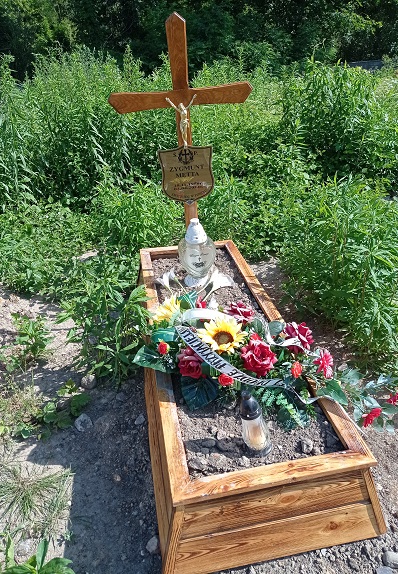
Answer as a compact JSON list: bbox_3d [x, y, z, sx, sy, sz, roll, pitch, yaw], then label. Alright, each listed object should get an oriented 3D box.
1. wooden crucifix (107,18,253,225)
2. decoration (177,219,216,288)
[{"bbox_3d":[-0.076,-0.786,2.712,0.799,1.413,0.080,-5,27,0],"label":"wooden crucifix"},{"bbox_3d":[-0.009,-0.182,2.428,0.190,0.342,0.190,-8,27,-6],"label":"decoration"}]

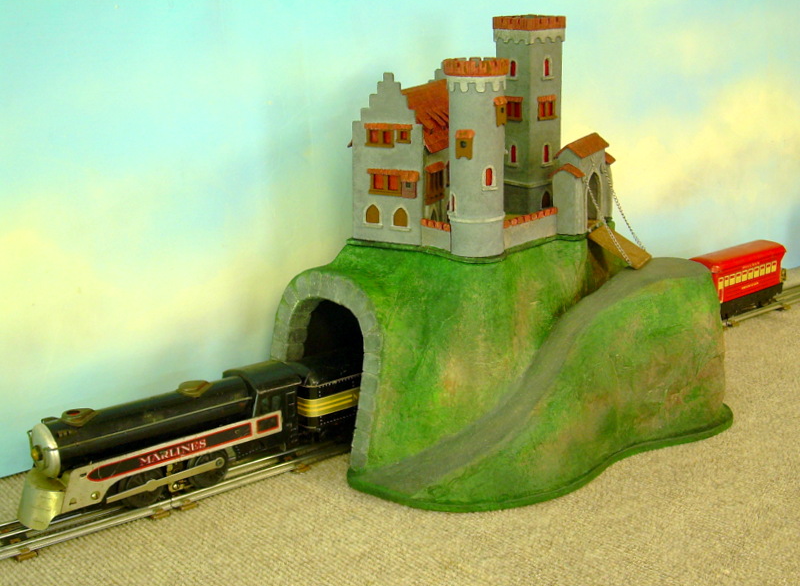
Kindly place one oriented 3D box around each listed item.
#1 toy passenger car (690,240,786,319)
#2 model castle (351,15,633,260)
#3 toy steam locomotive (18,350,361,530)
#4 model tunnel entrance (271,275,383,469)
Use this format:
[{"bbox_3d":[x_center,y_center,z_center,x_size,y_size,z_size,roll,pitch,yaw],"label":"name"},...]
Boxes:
[{"bbox_3d":[0.367,-0.014,1.279,0.146,0.077,0.054,-13,20,-36],"label":"toy passenger car"},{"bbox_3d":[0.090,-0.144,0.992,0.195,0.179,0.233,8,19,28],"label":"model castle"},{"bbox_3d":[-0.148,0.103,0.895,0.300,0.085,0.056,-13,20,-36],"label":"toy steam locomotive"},{"bbox_3d":[-0.063,0.055,0.953,0.038,0.146,0.160,-13,20,-36],"label":"model tunnel entrance"}]

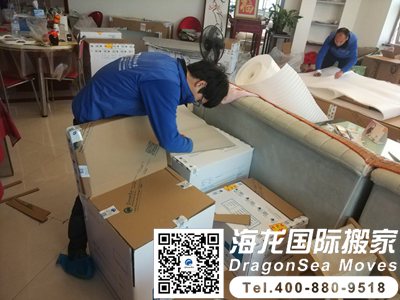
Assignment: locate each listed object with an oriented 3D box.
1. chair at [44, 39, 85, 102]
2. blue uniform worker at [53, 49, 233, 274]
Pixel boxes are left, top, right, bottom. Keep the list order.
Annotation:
[{"bbox_3d":[-1.660,-0.920,3.334,0.480,0.860,0.440,2,28,-4],"label":"chair"},{"bbox_3d":[-0.324,0.035,1.453,0.920,1.050,0.600,-5,29,-13],"label":"blue uniform worker"}]

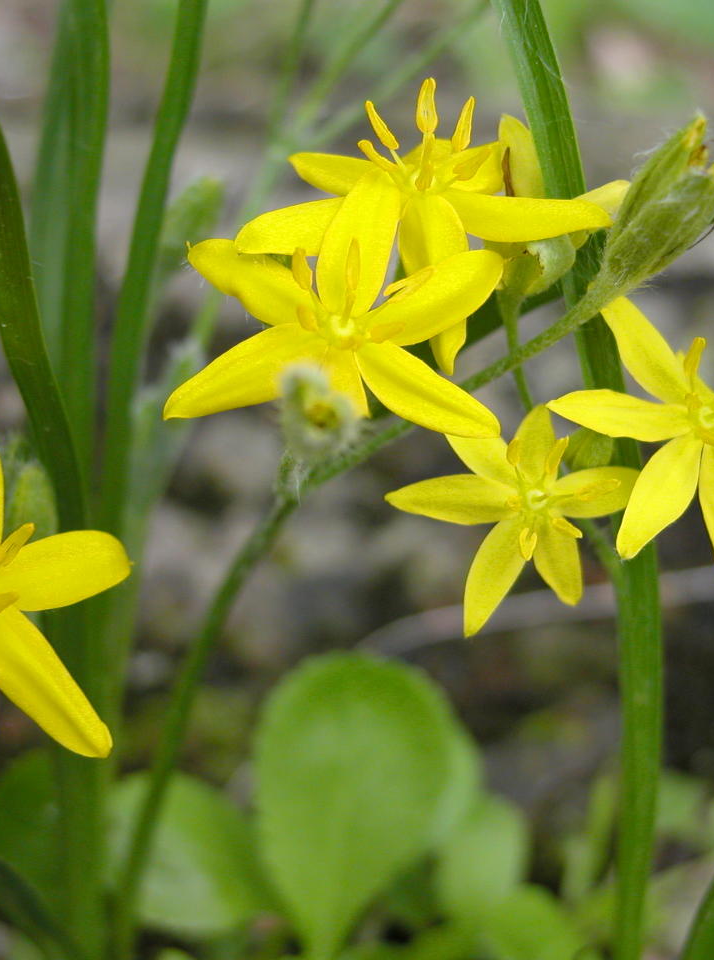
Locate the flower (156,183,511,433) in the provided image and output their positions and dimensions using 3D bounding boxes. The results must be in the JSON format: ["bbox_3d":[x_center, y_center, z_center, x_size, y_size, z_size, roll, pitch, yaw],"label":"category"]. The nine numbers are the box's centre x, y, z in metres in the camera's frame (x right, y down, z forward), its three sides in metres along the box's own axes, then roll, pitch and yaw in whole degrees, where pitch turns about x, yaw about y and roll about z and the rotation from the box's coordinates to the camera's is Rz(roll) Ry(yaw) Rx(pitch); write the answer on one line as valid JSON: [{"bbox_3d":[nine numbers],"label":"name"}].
[{"bbox_3d":[-0.002,-0.012,0.161,0.024,0.011,0.019,-1,61,-2],"label":"flower"}]

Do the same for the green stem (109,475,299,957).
[{"bbox_3d":[-0.011,0.017,0.163,0.006,0.036,0.006,15,17,0],"label":"green stem"}]

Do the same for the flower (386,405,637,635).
[{"bbox_3d":[0.011,0.003,0.171,0.018,0.017,0.009,-4,-16,-8],"label":"flower"}]

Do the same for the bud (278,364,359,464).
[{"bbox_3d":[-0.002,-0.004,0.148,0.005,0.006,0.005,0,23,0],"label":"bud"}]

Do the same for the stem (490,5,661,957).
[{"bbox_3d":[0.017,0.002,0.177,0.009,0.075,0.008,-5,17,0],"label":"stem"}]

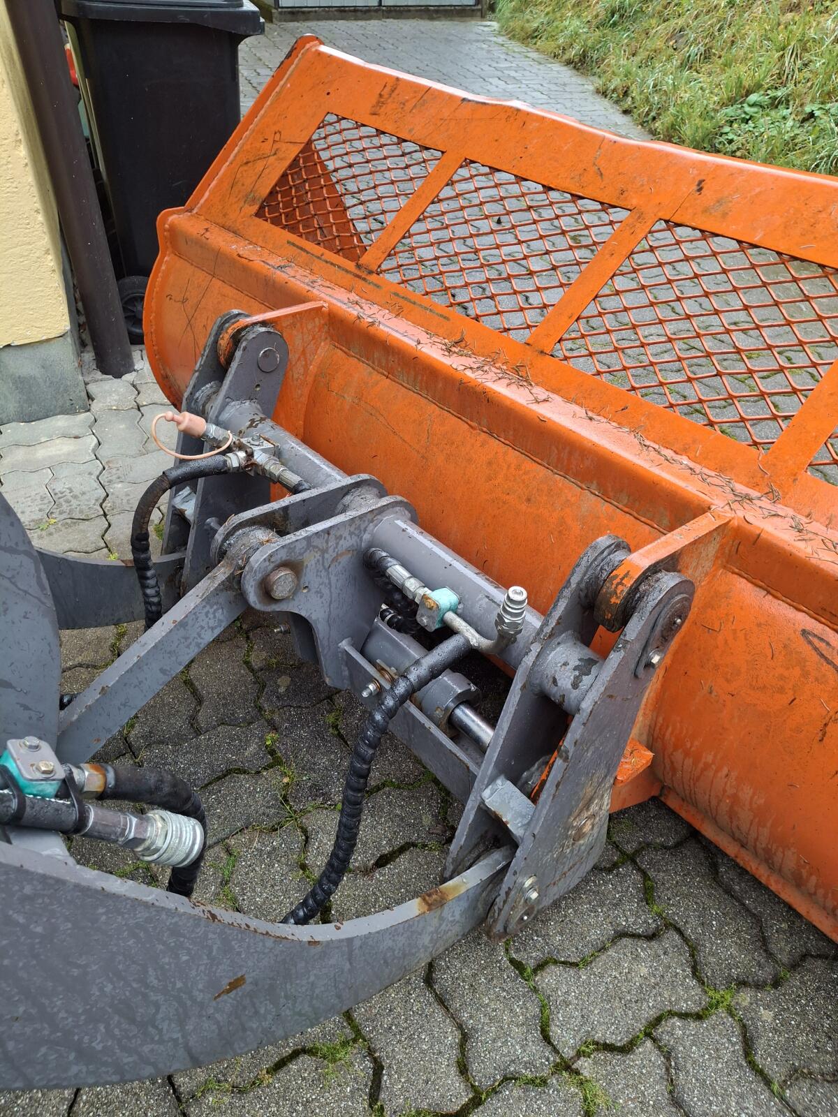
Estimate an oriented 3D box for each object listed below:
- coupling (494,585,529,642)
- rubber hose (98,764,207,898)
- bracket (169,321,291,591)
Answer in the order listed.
[{"bbox_3d":[0.094,0.057,0.812,0.030,0.061,0.030,4,43,-4],"label":"coupling"},{"bbox_3d":[-0.218,0.242,0.699,0.090,0.220,0.060,-5,39,-8],"label":"rubber hose"},{"bbox_3d":[-0.332,-0.171,1.472,0.243,0.555,0.092,-16,40,-39],"label":"bracket"}]

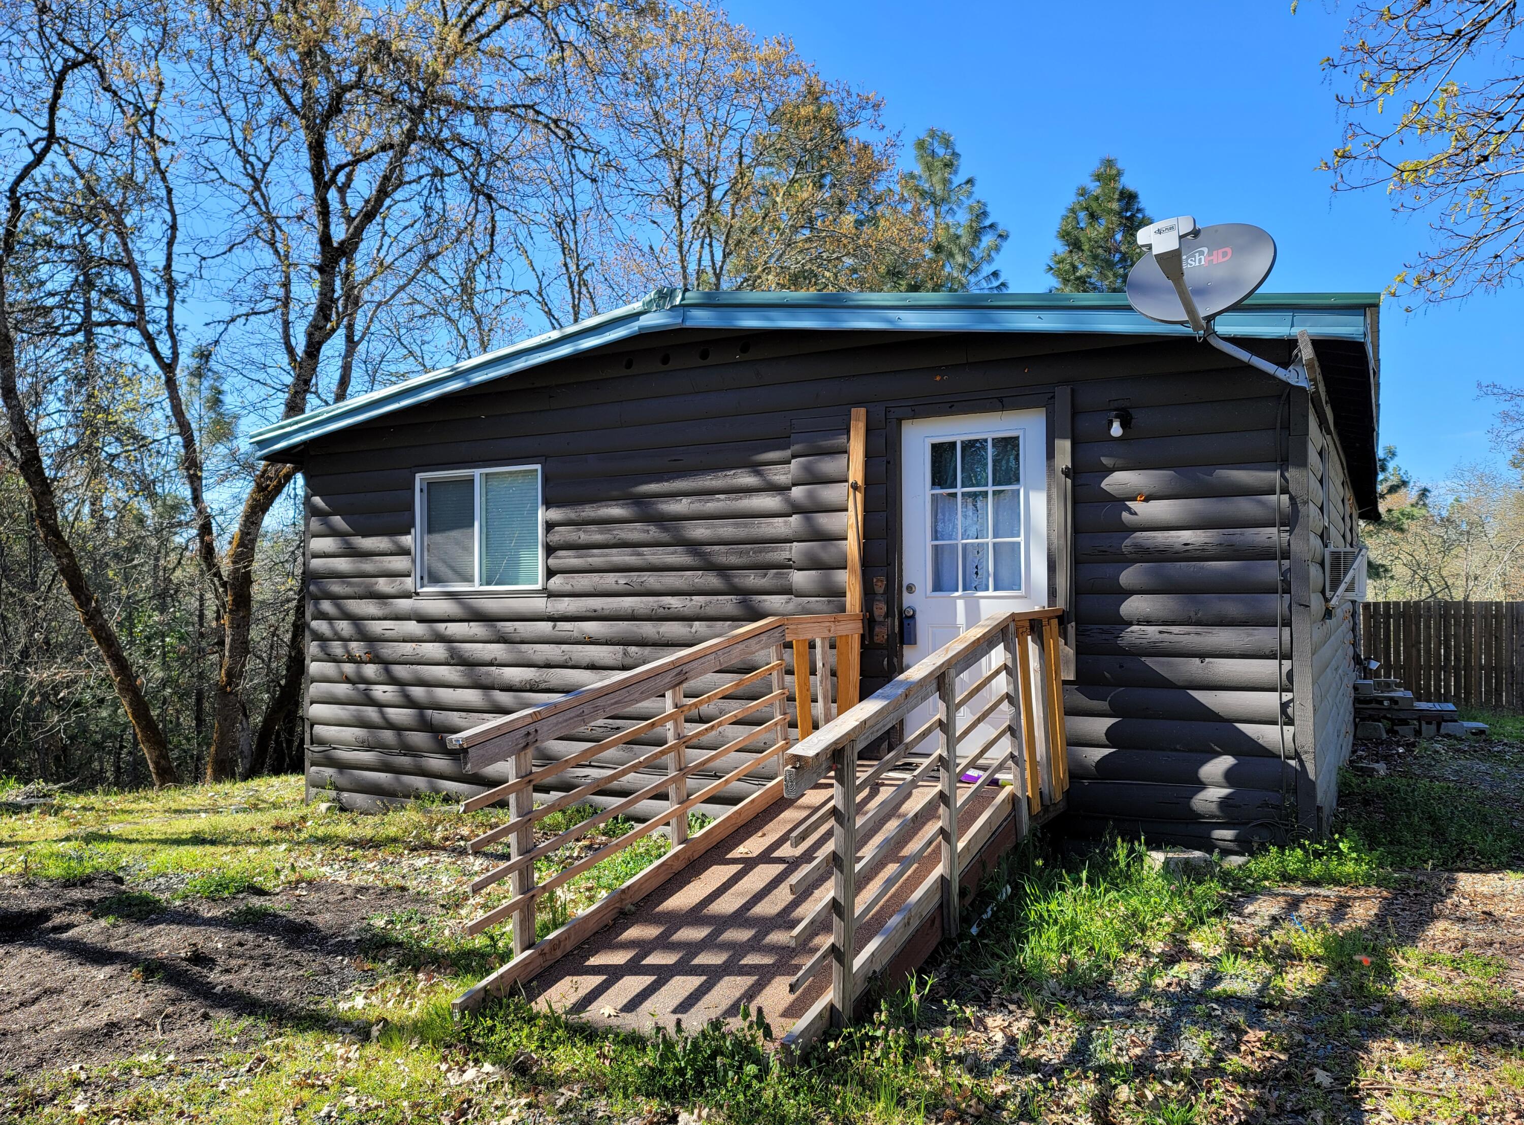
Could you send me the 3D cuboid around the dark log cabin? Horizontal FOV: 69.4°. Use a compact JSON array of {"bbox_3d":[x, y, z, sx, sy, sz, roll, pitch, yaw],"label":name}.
[{"bbox_3d":[2.836,0.158,13.257,8.040,3.580,14.280,-1,-1,29],"label":"dark log cabin"}]

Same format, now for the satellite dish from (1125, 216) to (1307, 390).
[{"bbox_3d":[1.831,-1.075,4.531,0.650,0.700,0.830,-2,-2,37],"label":"satellite dish"}]

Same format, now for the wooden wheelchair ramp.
[{"bbox_3d":[0.312,0.861,4.806,1.310,1.255,3.360,-1,-1,29],"label":"wooden wheelchair ramp"}]

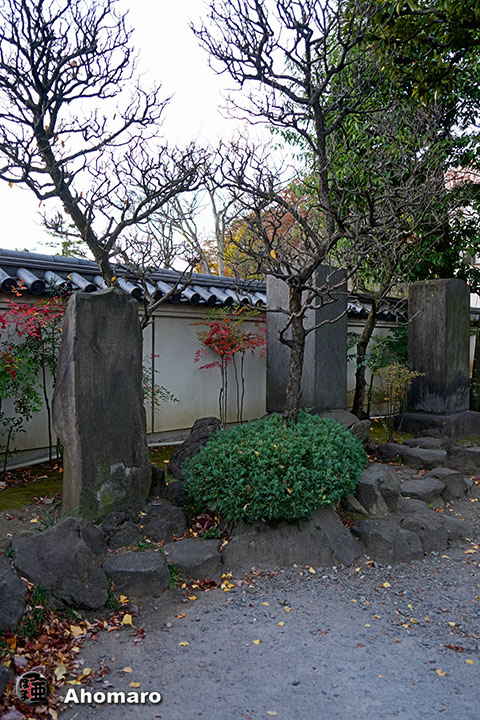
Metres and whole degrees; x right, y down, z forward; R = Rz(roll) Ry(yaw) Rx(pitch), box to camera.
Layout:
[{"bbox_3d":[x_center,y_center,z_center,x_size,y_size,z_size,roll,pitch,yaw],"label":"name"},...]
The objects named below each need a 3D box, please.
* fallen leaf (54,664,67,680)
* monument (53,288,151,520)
[{"bbox_3d":[-0.811,1.411,2.800,0.055,0.028,0.085,0,1,-9],"label":"fallen leaf"},{"bbox_3d":[-1.012,0.292,4.586,0.320,1.608,0.640,1,1,41],"label":"monument"}]

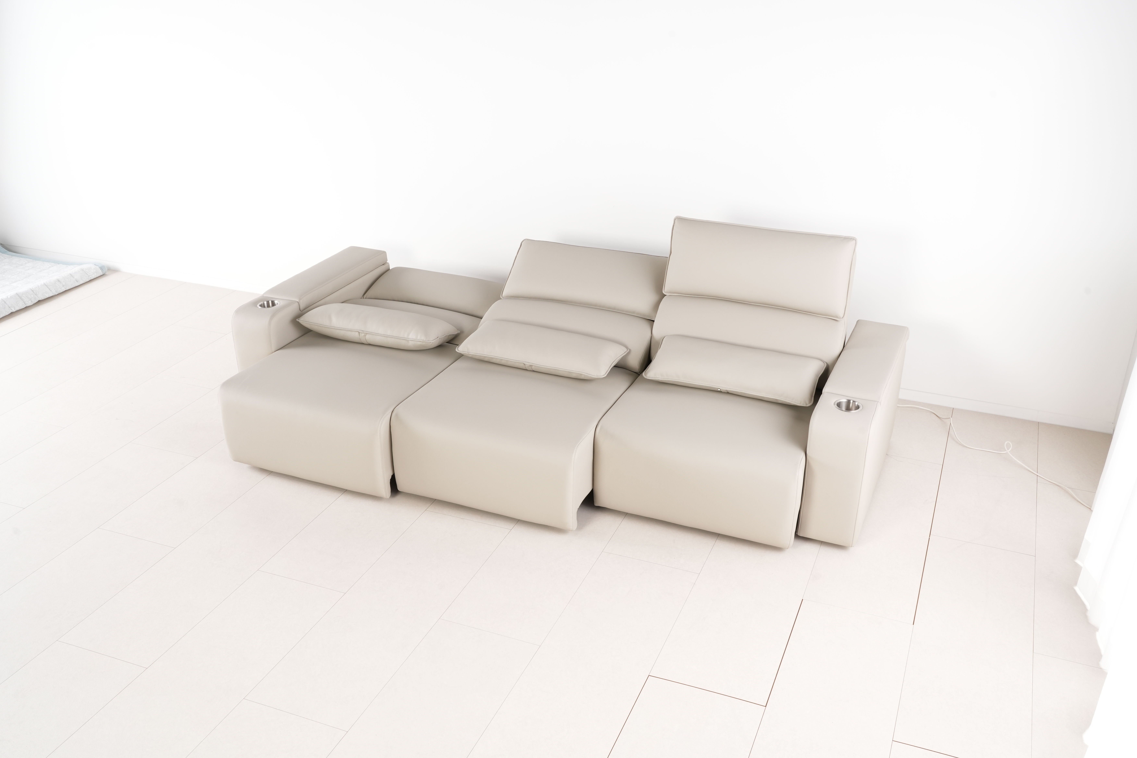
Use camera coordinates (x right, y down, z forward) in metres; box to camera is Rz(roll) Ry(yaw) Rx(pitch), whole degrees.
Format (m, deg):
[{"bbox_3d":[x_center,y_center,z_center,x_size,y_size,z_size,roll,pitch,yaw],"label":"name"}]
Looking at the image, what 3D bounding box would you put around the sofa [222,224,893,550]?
[{"bbox_3d":[-0.096,-0.136,4.742,2.831,0.974,1.402,10,27,21],"label":"sofa"}]

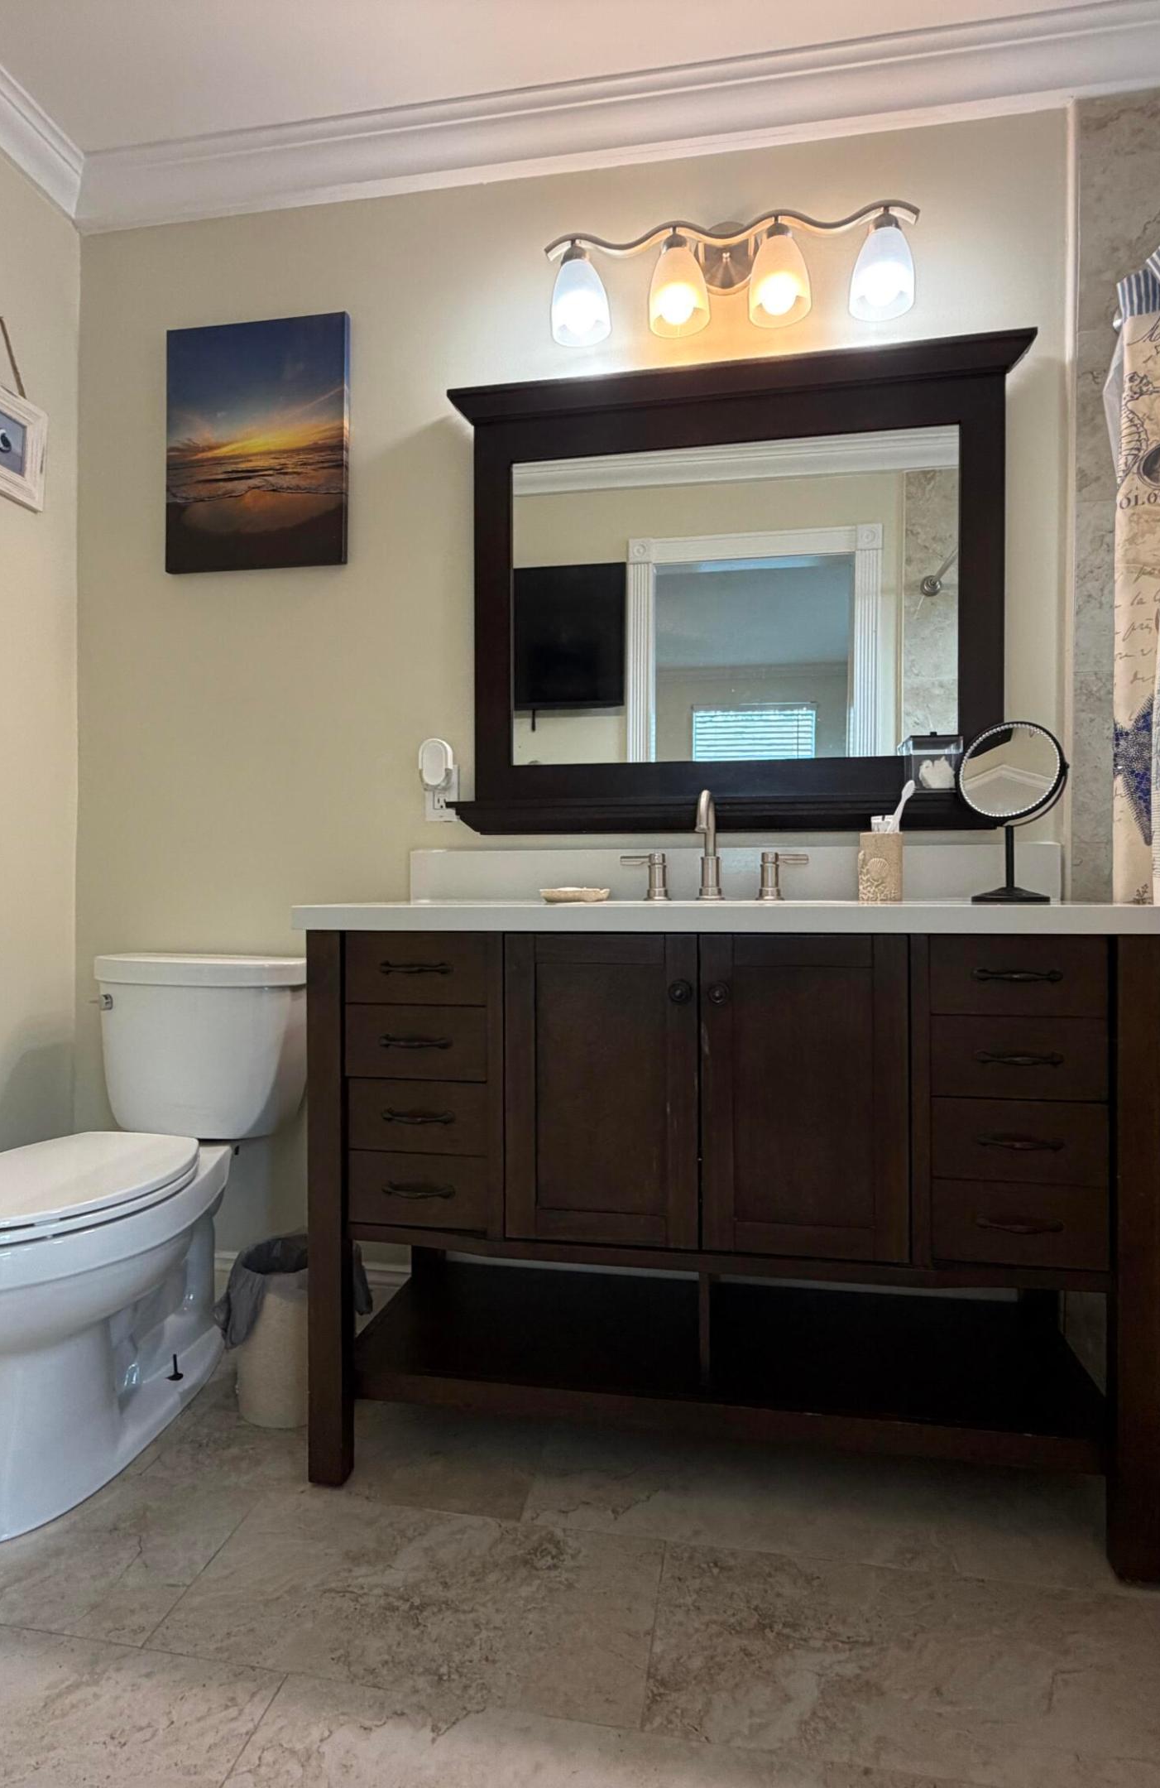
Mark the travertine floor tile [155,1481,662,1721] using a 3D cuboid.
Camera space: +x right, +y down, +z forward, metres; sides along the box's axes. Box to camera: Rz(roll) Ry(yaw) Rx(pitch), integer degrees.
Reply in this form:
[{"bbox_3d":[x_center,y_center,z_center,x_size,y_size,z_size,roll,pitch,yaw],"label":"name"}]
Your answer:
[{"bbox_3d":[-0.202,0.911,1.253,0.606,0.010,0.304,0,0,10],"label":"travertine floor tile"}]

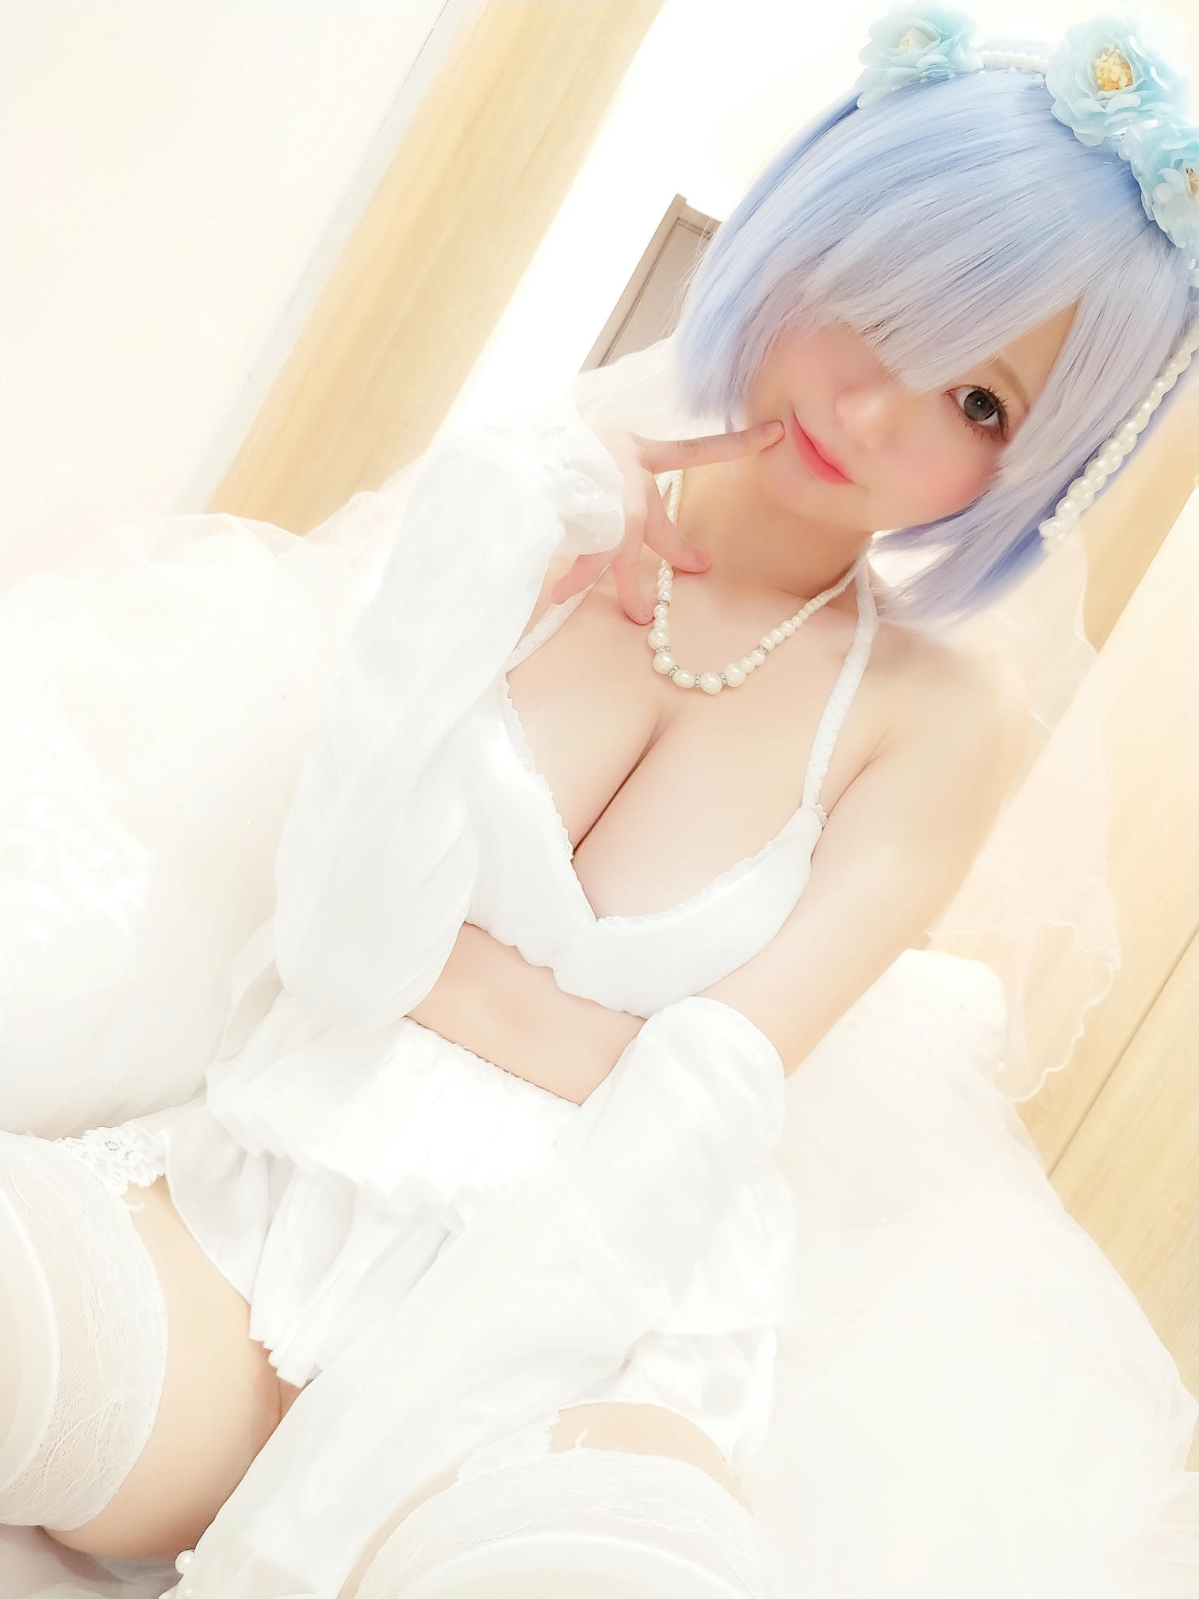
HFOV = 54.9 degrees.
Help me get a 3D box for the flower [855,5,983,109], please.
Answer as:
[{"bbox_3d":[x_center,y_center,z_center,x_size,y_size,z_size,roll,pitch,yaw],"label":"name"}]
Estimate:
[{"bbox_3d":[0.171,-0.399,0.620,0.070,0.066,0.042,40,11,9],"label":"flower"}]

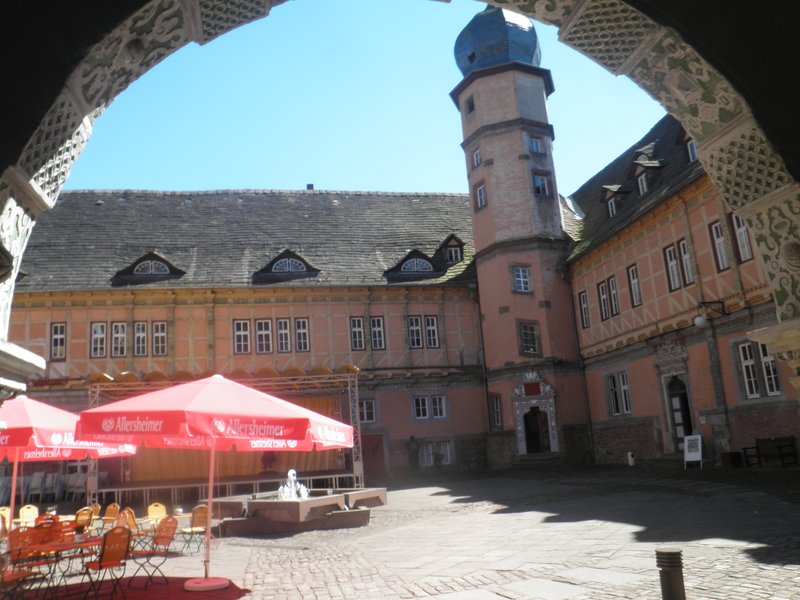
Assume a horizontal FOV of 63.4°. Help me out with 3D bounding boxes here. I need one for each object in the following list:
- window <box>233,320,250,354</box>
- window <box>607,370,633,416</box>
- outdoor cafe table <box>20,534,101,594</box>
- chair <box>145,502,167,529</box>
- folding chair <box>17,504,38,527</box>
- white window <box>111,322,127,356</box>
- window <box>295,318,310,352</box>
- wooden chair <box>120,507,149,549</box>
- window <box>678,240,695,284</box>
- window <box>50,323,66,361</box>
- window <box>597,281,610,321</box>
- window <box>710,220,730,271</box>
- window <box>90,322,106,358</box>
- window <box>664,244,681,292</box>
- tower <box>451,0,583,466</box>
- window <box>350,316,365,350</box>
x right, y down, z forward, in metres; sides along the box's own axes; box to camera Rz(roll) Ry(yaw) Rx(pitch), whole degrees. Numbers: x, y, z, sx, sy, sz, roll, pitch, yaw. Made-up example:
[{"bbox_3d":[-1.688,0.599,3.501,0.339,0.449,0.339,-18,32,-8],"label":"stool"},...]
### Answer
[{"bbox_3d":[-7.444,1.740,30.518,0.768,1.673,0.160,-1,-13,-14],"label":"window"},{"bbox_3d":[9.120,3.876,26.849,0.160,1.833,1.668,-2,-13,-10],"label":"window"},{"bbox_3d":[-3.819,3.074,7.300,1.020,0.730,0.690,3,-14,-28],"label":"outdoor cafe table"},{"bbox_3d":[-4.425,4.267,12.056,0.530,0.870,0.440,-12,-15,33],"label":"chair"},{"bbox_3d":[-7.002,4.279,12.197,0.440,0.870,0.520,-1,-13,-14],"label":"folding chair"},{"bbox_3d":[-14.019,1.967,32.225,0.790,1.860,0.150,-1,-13,-13],"label":"white window"},{"bbox_3d":[-4.679,1.690,31.218,0.696,1.701,0.160,-1,-13,-14],"label":"window"},{"bbox_3d":[-4.717,4.203,11.762,0.530,0.870,0.440,5,-16,-35],"label":"wooden chair"},{"bbox_3d":[10.129,-1.347,22.916,0.150,1.700,0.600,-1,-13,-12],"label":"window"},{"bbox_3d":[-16.694,2.066,31.679,0.760,1.930,0.150,-1,-13,-13],"label":"window"},{"bbox_3d":[8.967,0.070,28.462,0.150,1.700,0.640,-1,-13,-12],"label":"window"},{"bbox_3d":[11.140,-1.863,22.527,0.150,1.780,0.720,-1,-13,-12],"label":"window"},{"bbox_3d":[-13.488,1.813,28.995,0.645,1.627,0.160,-1,-13,-14],"label":"window"},{"bbox_3d":[9.967,-1.144,23.689,0.150,1.700,0.670,-1,-13,-12],"label":"window"},{"bbox_3d":[6.162,-5.452,36.633,6.100,29.000,5.600,-8,-13,17],"label":"tower"},{"bbox_3d":[-2.262,1.804,34.844,0.730,1.850,0.150,-1,-13,-13],"label":"window"}]

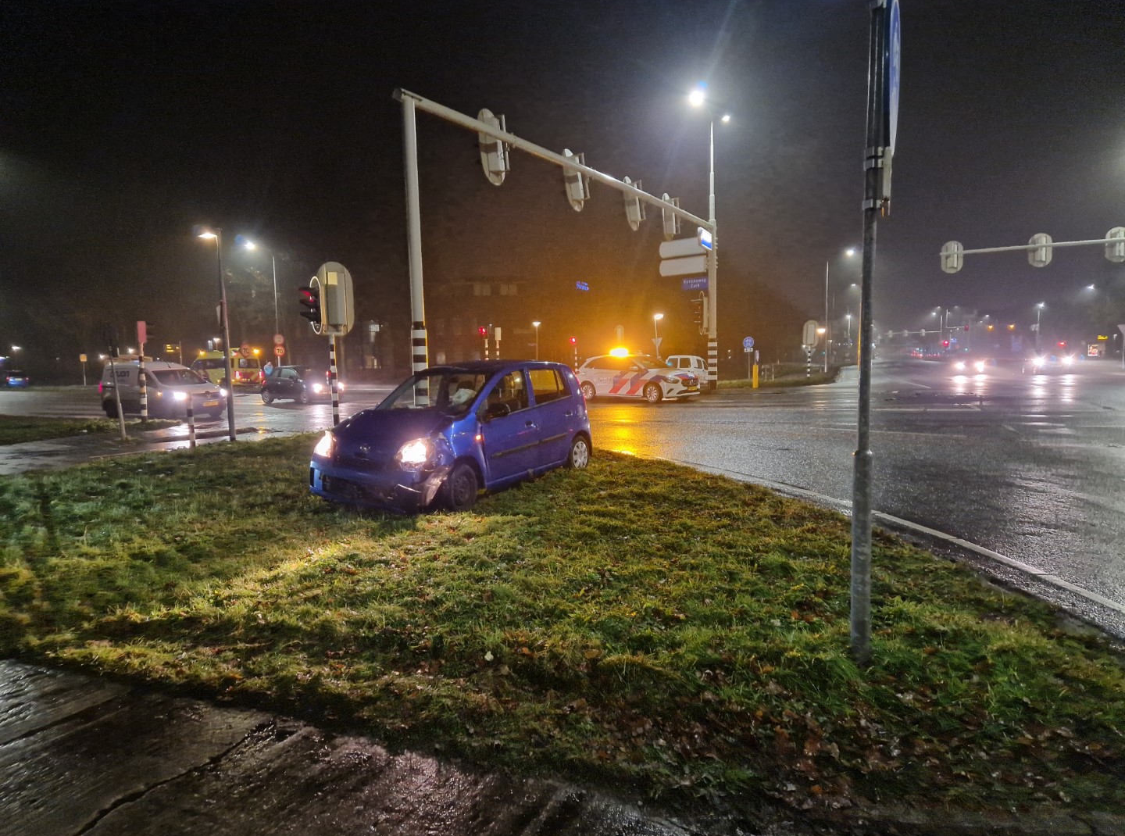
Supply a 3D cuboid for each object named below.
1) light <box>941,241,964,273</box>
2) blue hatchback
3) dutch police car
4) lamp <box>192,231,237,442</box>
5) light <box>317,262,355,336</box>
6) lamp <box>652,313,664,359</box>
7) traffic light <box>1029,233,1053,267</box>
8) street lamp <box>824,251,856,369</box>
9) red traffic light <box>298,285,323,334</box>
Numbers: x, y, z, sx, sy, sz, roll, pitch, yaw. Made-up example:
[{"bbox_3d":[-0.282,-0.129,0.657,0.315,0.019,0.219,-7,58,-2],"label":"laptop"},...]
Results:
[{"bbox_3d":[18.251,-7.531,35.000,1.000,1.500,0.420,1,6,26],"label":"light"},{"bbox_3d":[-1.096,0.088,8.588,1.475,1.500,3.410,2,6,31],"label":"blue hatchback"},{"bbox_3d":[2.503,-1.387,25.333,4.420,1.640,1.800,4,8,43],"label":"dutch police car"},{"bbox_3d":[-6.272,-1.484,13.544,0.550,3.900,0.220,-3,6,-21],"label":"lamp"},{"bbox_3d":[-4.775,-2.493,15.650,0.400,1.500,0.970,3,7,35],"label":"light"},{"bbox_3d":[6.758,-5.284,51.781,0.600,3.900,0.250,0,6,12],"label":"lamp"},{"bbox_3d":[21.575,-7.568,33.700,1.000,1.500,0.420,1,6,26],"label":"traffic light"},{"bbox_3d":[17.769,-6.897,47.595,1.900,7.900,0.350,1,6,22],"label":"street lamp"},{"bbox_3d":[-5.255,-2.320,15.600,0.480,1.100,0.650,-5,7,-32],"label":"red traffic light"}]

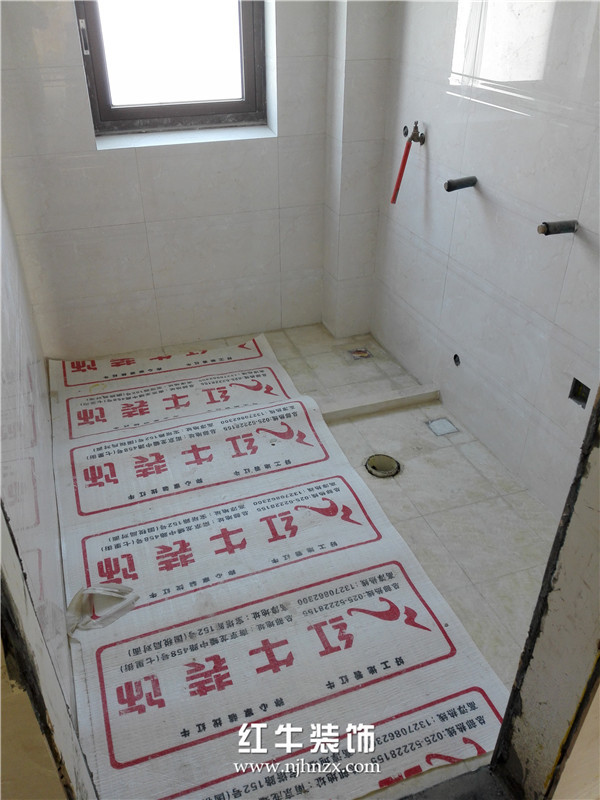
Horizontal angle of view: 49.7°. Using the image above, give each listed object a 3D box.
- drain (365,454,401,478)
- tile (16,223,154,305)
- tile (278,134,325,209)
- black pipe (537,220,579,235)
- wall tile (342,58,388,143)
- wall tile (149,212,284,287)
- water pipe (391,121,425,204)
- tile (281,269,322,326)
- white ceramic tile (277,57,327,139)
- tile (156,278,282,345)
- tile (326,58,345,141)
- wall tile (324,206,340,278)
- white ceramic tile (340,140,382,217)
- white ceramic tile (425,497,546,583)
[{"bbox_3d":[0.292,0.245,2.299,0.125,0.028,0.125,0,33,0],"label":"drain"},{"bbox_3d":[-0.898,-0.582,2.752,0.515,0.300,0.012,-11,34,-16],"label":"tile"},{"bbox_3d":[0.010,-1.011,2.869,0.215,0.301,0.010,-11,34,-17],"label":"tile"},{"bbox_3d":[0.697,-0.466,1.751,0.126,0.031,0.031,-9,33,-18],"label":"black pipe"},{"bbox_3d":[0.263,-1.205,2.613,0.187,0.301,0.010,-11,34,-17],"label":"wall tile"},{"bbox_3d":[-0.373,-0.683,2.908,0.597,0.300,0.012,-11,34,-16],"label":"wall tile"},{"bbox_3d":[0.406,-0.891,2.435,0.114,0.294,0.053,-11,34,-16],"label":"water pipe"},{"bbox_3d":[0.009,-0.503,3.192,0.215,0.301,0.010,-11,34,-17],"label":"tile"},{"bbox_3d":[0.010,-1.265,2.707,0.215,0.301,0.010,-11,34,-17],"label":"white ceramic tile"},{"bbox_3d":[-0.375,-0.430,3.075,0.601,0.301,0.010,-11,34,-17],"label":"tile"},{"bbox_3d":[0.148,-1.230,2.648,0.012,0.300,0.197,-11,34,-16],"label":"tile"},{"bbox_3d":[0.149,-0.727,2.982,0.010,0.301,0.191,-11,34,-17],"label":"wall tile"},{"bbox_3d":[0.261,-0.947,2.760,0.184,0.300,0.012,-11,34,-16],"label":"white ceramic tile"},{"bbox_3d":[0.583,0.428,1.999,0.296,0.012,0.299,-11,34,-16],"label":"white ceramic tile"}]

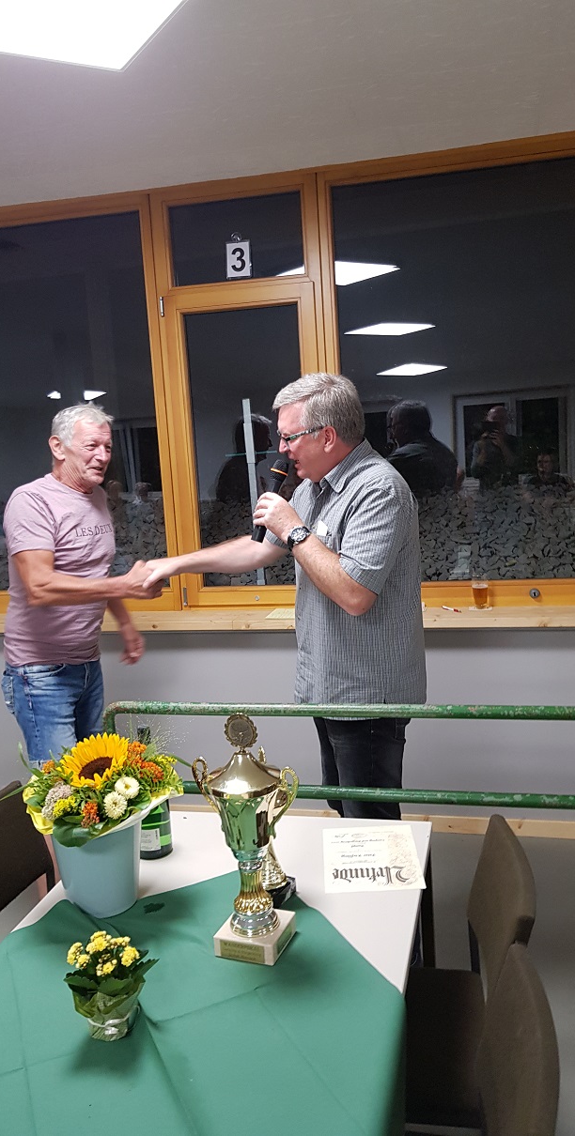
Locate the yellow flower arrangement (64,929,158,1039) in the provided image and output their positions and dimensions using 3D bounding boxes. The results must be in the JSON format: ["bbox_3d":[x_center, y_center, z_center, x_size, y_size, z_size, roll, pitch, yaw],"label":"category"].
[{"bbox_3d":[-0.287,0.671,1.386,0.150,0.175,0.135,-6,8,-15],"label":"yellow flower arrangement"}]

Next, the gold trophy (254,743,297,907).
[{"bbox_3d":[-0.040,0.525,1.763,0.100,0.325,0.100,2,10,35],"label":"gold trophy"}]

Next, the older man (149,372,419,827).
[{"bbox_3d":[-0.015,0.386,2.511,0.830,1.850,0.560,-4,8,-1],"label":"older man"}]

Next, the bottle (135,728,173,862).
[{"bbox_3d":[-0.324,0.518,1.998,0.085,0.307,0.085,-2,9,14],"label":"bottle"}]

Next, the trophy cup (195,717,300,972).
[{"bbox_3d":[-0.072,0.489,1.577,0.210,0.456,0.145,0,9,22],"label":"trophy cup"}]

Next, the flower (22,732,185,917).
[{"bbox_3d":[-0.378,0.536,1.781,0.320,0.340,0.310,-6,8,-14],"label":"flower"}]

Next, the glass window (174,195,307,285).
[{"bbox_3d":[-0.217,-1.395,3.635,0.585,0.335,0.050,-2,8,14],"label":"glass window"}]

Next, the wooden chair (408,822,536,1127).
[{"bbox_3d":[0.238,0.999,1.813,0.540,0.820,0.470,-2,8,12],"label":"wooden chair"}]

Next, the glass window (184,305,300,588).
[{"bbox_3d":[-0.168,-0.517,3.753,0.520,1.200,0.060,-2,9,14],"label":"glass window"}]

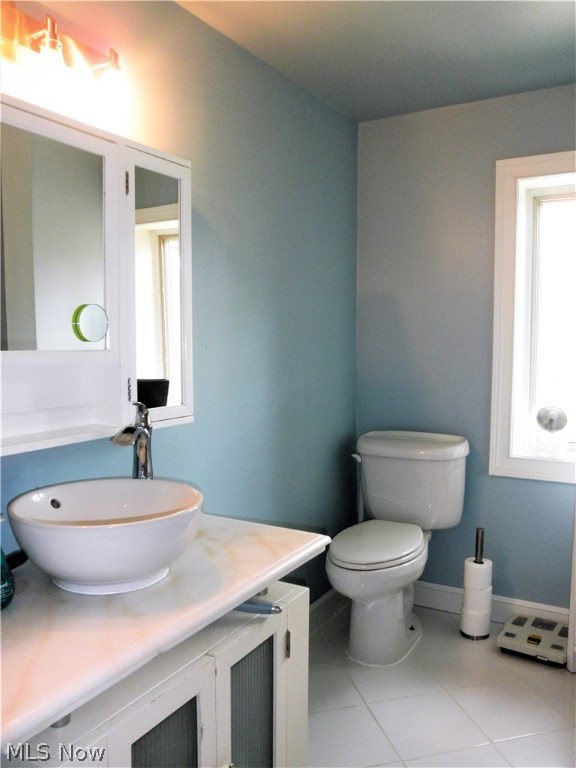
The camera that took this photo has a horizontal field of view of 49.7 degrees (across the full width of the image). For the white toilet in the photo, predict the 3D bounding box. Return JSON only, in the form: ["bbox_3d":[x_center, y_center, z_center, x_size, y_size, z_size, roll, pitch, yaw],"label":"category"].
[{"bbox_3d":[0.415,0.668,2.608,0.516,0.822,0.723,3,5,32],"label":"white toilet"}]

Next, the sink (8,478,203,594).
[{"bbox_3d":[-0.384,0.333,1.362,0.416,0.163,0.416,0,4,0],"label":"sink"}]

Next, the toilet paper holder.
[{"bbox_3d":[0.805,0.844,2.652,0.124,0.464,0.124,3,5,32],"label":"toilet paper holder"}]

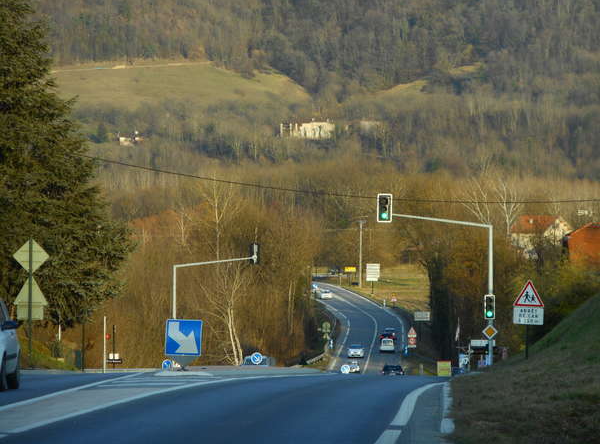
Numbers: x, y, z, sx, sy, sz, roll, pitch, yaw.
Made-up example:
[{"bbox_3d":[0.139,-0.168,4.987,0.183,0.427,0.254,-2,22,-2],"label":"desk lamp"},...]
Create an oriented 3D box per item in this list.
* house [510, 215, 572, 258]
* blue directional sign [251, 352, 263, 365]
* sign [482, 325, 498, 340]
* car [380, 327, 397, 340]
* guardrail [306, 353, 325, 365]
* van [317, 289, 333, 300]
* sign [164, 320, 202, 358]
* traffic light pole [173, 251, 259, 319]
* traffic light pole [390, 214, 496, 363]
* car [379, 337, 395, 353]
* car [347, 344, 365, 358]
[{"bbox_3d":[48.069,2.886,690.000,8.700,8.300,10.200,0,0,-38],"label":"house"},{"bbox_3d":[-1.716,5.442,138.000,0.470,0.470,0.070,0,0,0],"label":"blue directional sign"},{"bbox_3d":[6.179,3.586,112.500,0.490,0.490,0.060,0,0,2],"label":"sign"},{"bbox_3d":[10.978,13.917,430.000,1.800,1.500,4.300,0,0,1],"label":"car"},{"bbox_3d":[1.625,14.063,352.000,0.350,0.800,28.000,0,0,3],"label":"guardrail"},{"bbox_3d":[4.010,11.963,572.000,1.800,1.600,4.400,0,0,-14],"label":"van"},{"bbox_3d":[-2.340,2.344,70.000,0.720,0.720,0.100,3,0,-1],"label":"sign"},{"bbox_3d":[-3.851,4.125,158.000,3.950,5.900,0.400,0,0,2],"label":"traffic light pole"},{"bbox_3d":[4.678,2.396,113.000,3.350,5.300,0.400,0,0,2],"label":"traffic light pole"},{"bbox_3d":[10.308,14.594,407.000,1.720,1.720,4.200,0,0,2],"label":"car"},{"bbox_3d":[6.107,14.003,376.000,1.760,1.480,4.200,0,0,2],"label":"car"}]

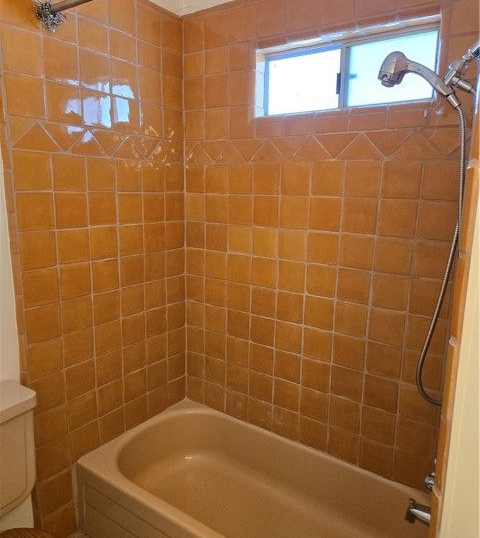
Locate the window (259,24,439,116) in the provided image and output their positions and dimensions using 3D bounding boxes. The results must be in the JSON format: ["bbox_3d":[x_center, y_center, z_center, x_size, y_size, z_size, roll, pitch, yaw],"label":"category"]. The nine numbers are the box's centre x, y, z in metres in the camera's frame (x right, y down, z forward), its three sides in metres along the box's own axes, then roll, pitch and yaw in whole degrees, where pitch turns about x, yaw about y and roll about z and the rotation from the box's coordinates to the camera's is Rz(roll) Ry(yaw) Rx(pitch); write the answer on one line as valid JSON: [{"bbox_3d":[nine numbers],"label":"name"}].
[{"bbox_3d":[0.445,-0.826,1.836,0.795,0.292,0.070,9,13,34],"label":"window"}]

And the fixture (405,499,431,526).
[{"bbox_3d":[0.635,0.837,1.430,0.142,0.084,0.056,9,13,34],"label":"fixture"}]

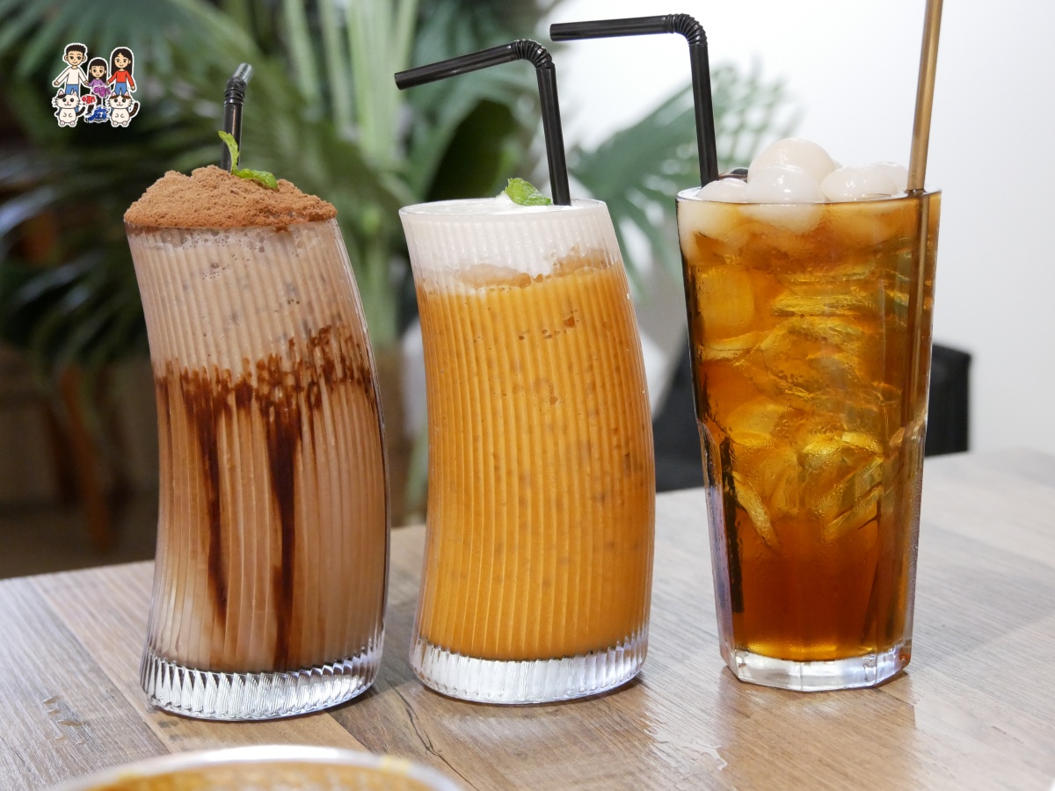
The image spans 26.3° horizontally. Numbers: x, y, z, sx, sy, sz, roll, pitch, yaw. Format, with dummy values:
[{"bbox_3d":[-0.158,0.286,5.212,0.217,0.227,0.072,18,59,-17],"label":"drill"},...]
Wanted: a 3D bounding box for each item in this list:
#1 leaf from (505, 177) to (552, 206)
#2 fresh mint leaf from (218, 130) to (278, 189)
[{"bbox_3d":[0.000,-0.068,0.750,0.015,0.009,0.013,-2,9,0],"label":"leaf"},{"bbox_3d":[-0.092,-0.077,0.742,0.021,0.019,0.012,-2,9,0],"label":"fresh mint leaf"}]

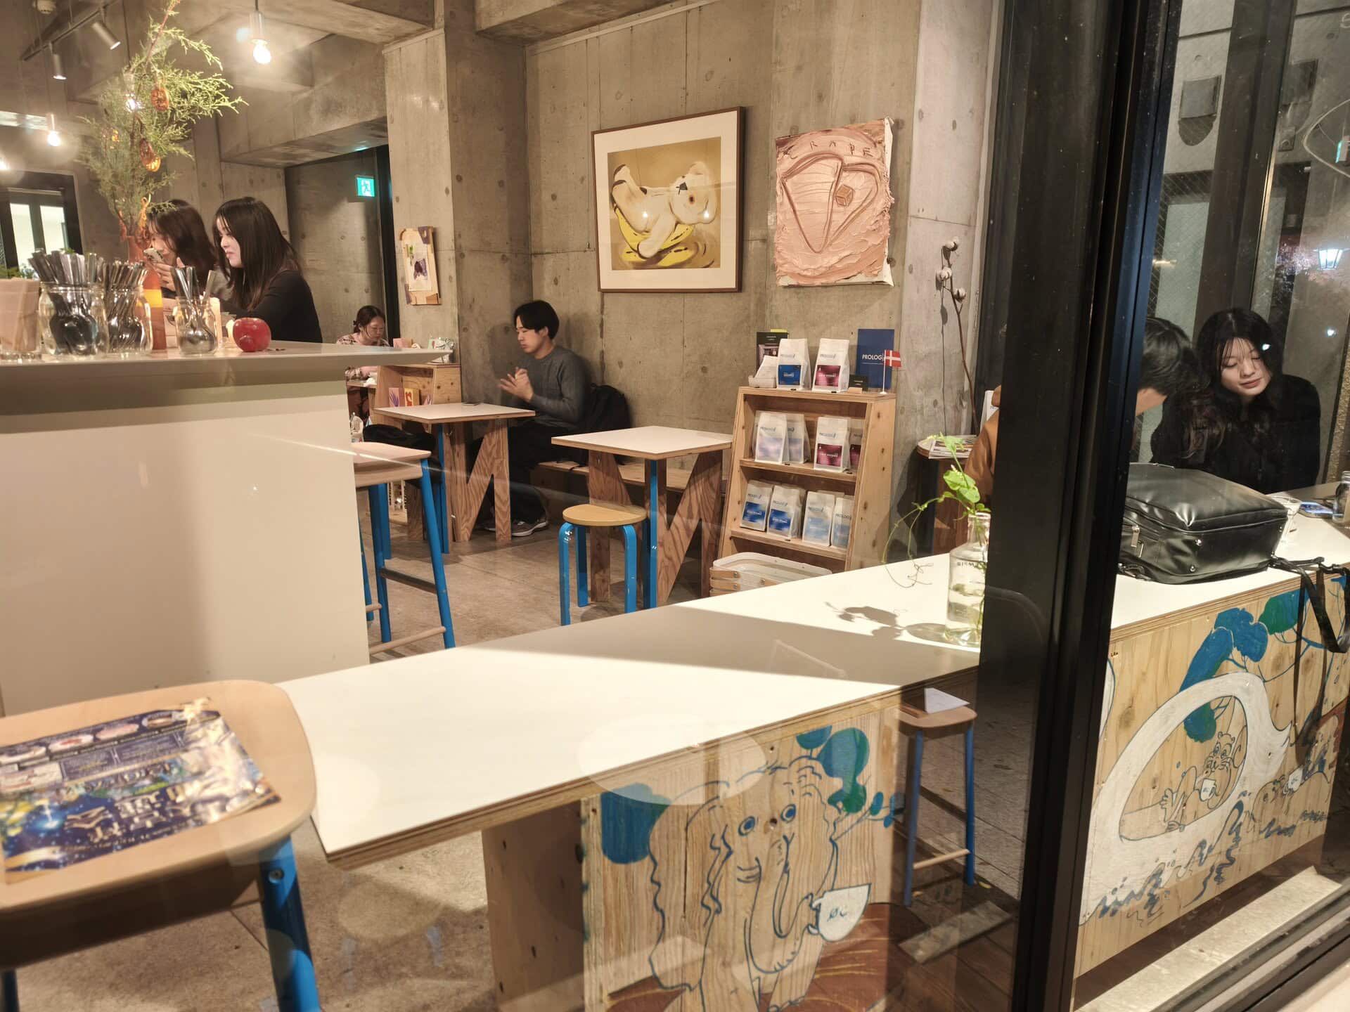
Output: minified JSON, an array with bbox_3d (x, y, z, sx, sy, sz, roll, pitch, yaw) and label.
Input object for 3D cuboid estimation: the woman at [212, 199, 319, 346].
[{"bbox_3d":[-1.447,-0.442,3.179,0.650,1.250,0.470,-9,15,-37],"label":"woman"}]

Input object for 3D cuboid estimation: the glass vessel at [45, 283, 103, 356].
[{"bbox_3d":[-1.199,-0.370,1.790,0.112,0.142,0.112,11,16,41],"label":"glass vessel"}]

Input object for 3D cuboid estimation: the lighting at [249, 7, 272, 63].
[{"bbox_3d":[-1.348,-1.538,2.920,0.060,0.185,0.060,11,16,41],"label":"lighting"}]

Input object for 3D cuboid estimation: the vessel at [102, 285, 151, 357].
[{"bbox_3d":[-1.159,-0.389,1.890,0.106,0.142,0.106,11,16,41],"label":"vessel"}]

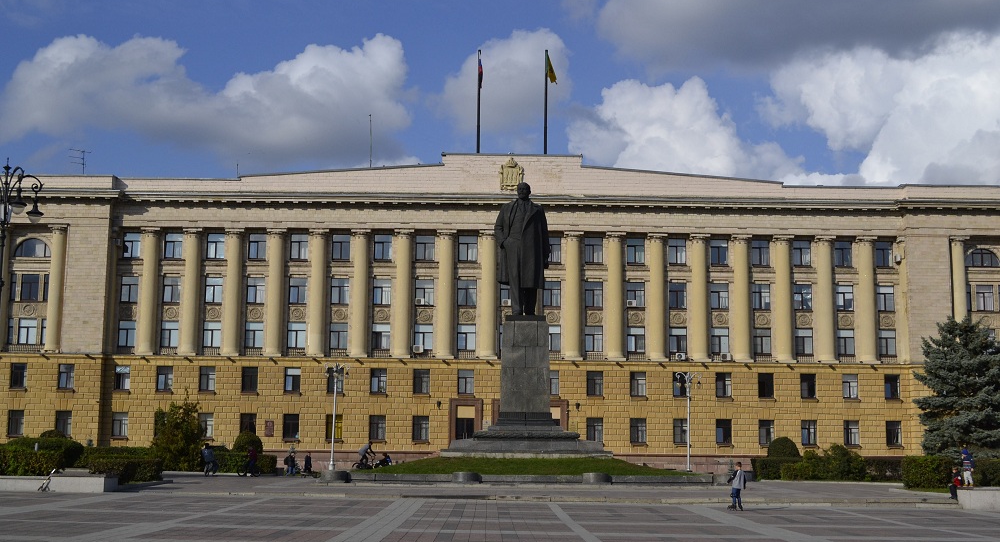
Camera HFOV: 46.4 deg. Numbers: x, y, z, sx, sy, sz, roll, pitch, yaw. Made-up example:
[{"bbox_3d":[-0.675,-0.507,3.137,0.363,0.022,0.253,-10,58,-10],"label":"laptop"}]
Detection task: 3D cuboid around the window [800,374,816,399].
[{"bbox_3d":[26.590,9.963,100.420,1.340,2.060,0.250,1,-8,-1],"label":"window"}]

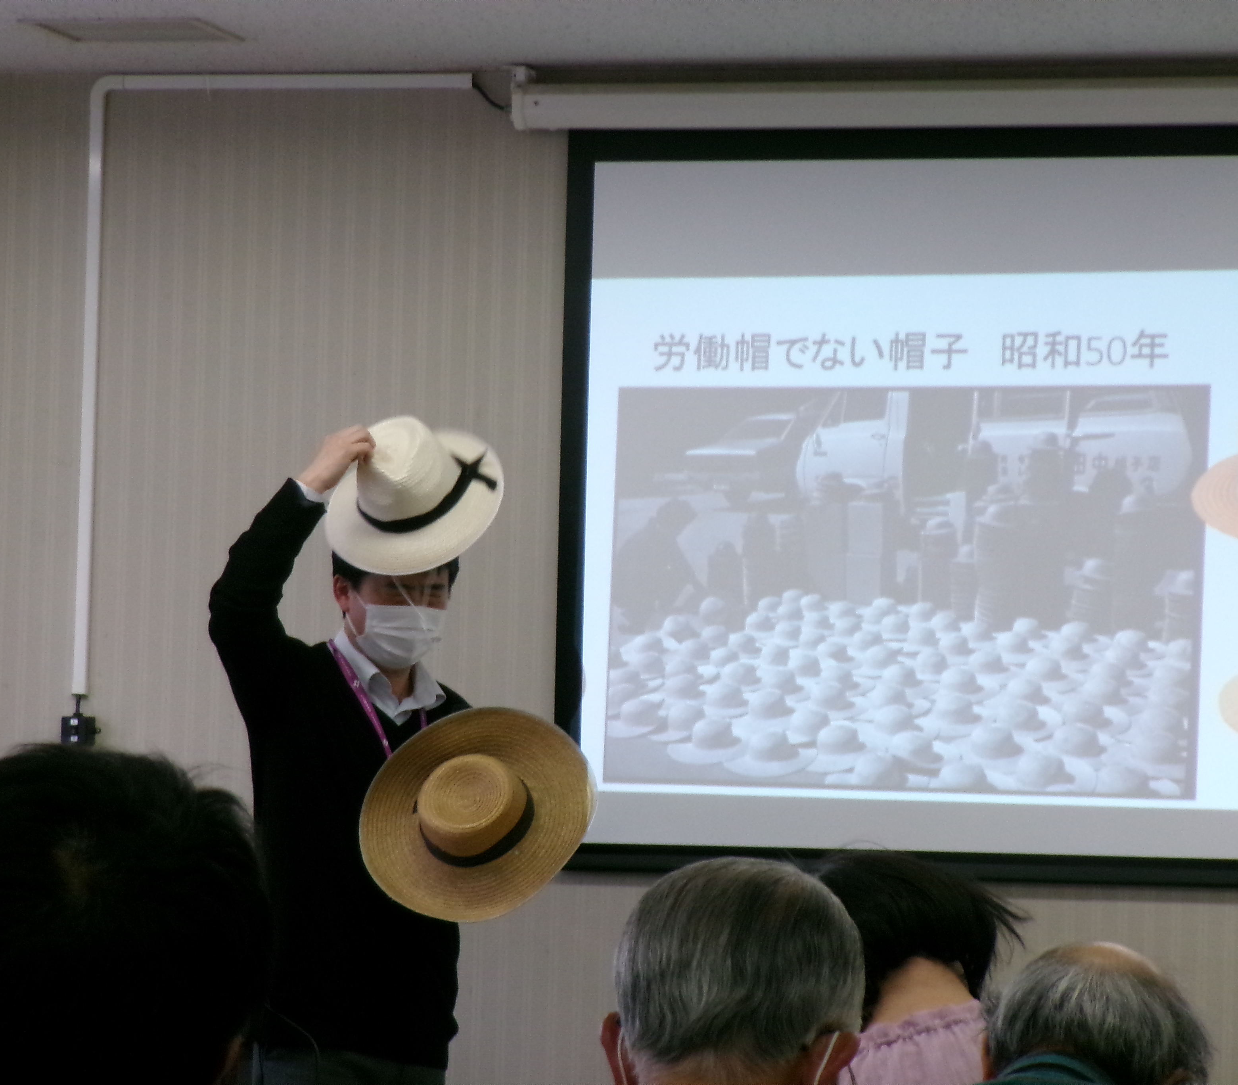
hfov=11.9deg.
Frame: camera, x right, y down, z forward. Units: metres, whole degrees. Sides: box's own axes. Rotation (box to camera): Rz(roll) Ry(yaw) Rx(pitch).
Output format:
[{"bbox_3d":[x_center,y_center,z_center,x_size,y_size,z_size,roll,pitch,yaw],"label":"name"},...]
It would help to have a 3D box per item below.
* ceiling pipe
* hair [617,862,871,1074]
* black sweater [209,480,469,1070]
[{"bbox_3d":[-0.624,-0.284,10.646,0.732,1.125,0.030,0,-3,17],"label":"ceiling pipe"},{"bbox_3d":[0.085,0.300,4.200,0.174,0.165,0.195,2,-3,19],"label":"hair"},{"bbox_3d":[-0.399,0.345,8.850,0.470,0.880,0.380,3,-3,-30],"label":"black sweater"}]

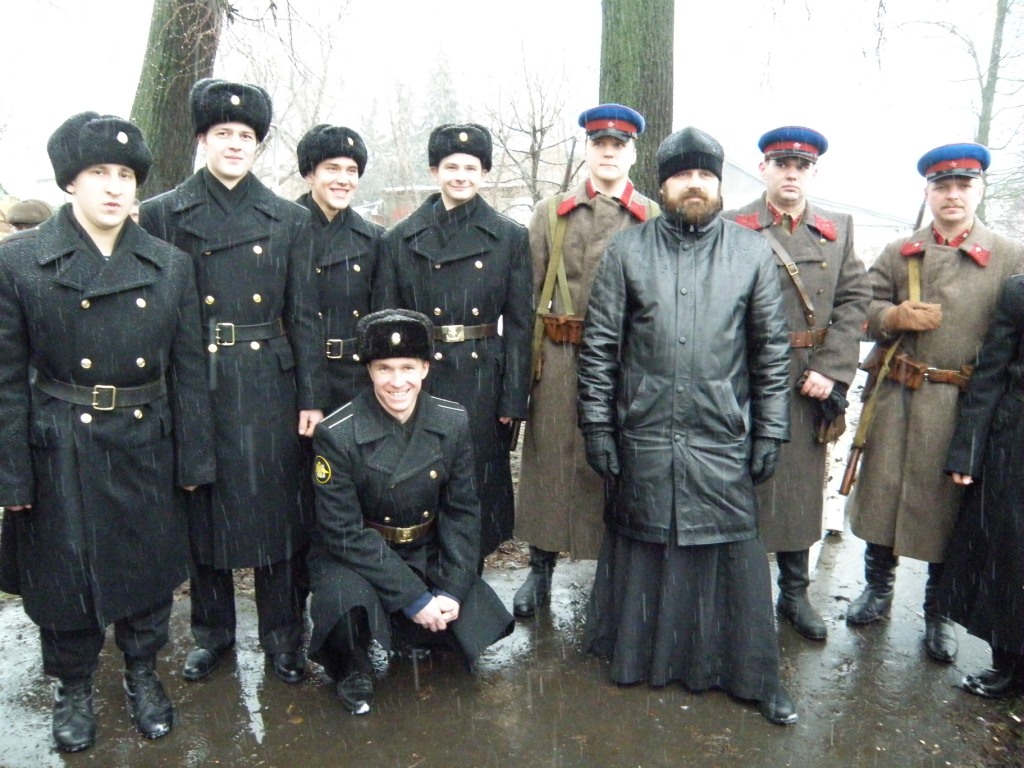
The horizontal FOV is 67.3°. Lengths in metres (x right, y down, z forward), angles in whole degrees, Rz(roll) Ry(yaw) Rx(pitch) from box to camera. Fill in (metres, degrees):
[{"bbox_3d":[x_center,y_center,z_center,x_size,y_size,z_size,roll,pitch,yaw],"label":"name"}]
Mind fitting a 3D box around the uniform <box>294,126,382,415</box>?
[{"bbox_3d":[-0.610,0.061,2.743,0.560,1.800,0.380,-4,13,-18],"label":"uniform"}]

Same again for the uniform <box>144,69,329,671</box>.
[{"bbox_3d":[-0.903,0.043,2.502,0.590,1.939,0.380,-3,10,-17],"label":"uniform"}]

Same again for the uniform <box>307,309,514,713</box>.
[{"bbox_3d":[-0.329,0.349,2.493,0.620,1.200,0.680,0,10,-6],"label":"uniform"}]

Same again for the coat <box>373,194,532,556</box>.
[{"bbox_3d":[-0.217,-0.002,2.859,0.570,1.350,0.360,-1,10,-5],"label":"coat"}]

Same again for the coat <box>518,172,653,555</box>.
[{"bbox_3d":[0.307,-0.054,2.829,0.580,1.340,0.400,1,10,4],"label":"coat"}]

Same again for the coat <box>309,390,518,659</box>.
[{"bbox_3d":[-0.357,0.516,2.581,0.660,0.980,0.600,-3,10,-18],"label":"coat"}]

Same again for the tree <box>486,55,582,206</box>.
[{"bbox_3d":[0.342,-2.492,10.735,1.700,4.100,1.600,1,9,0],"label":"tree"}]

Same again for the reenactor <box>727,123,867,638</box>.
[{"bbox_3d":[1.037,0.028,2.833,0.600,1.860,0.400,3,10,16],"label":"reenactor"}]

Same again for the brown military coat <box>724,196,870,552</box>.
[{"bbox_3d":[1.011,-0.019,2.793,0.560,1.300,0.400,3,10,15],"label":"brown military coat"}]

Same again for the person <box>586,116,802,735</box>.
[{"bbox_3d":[0.548,0.134,2.415,0.660,1.789,0.470,2,10,13],"label":"person"}]

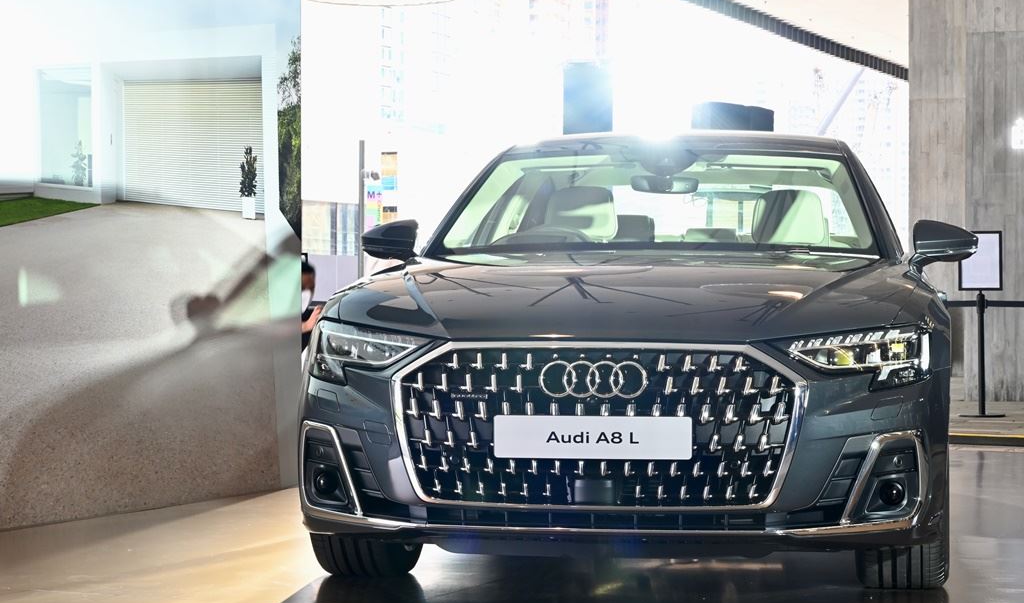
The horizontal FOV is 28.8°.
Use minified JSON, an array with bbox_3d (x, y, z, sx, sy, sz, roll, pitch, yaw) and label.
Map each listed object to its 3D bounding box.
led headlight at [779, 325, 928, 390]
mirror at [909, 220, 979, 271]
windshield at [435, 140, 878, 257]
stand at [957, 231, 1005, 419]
[{"bbox_3d":[0.944,0.150,5.417,0.410,0.180,0.380,0,1,10],"label":"led headlight"},{"bbox_3d":[1.472,-0.203,6.784,0.235,0.175,0.185,0,1,10],"label":"mirror"},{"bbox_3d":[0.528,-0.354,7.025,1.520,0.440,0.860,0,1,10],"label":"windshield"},{"bbox_3d":[2.994,0.144,12.686,0.295,1.185,0.280,0,1,12],"label":"stand"}]

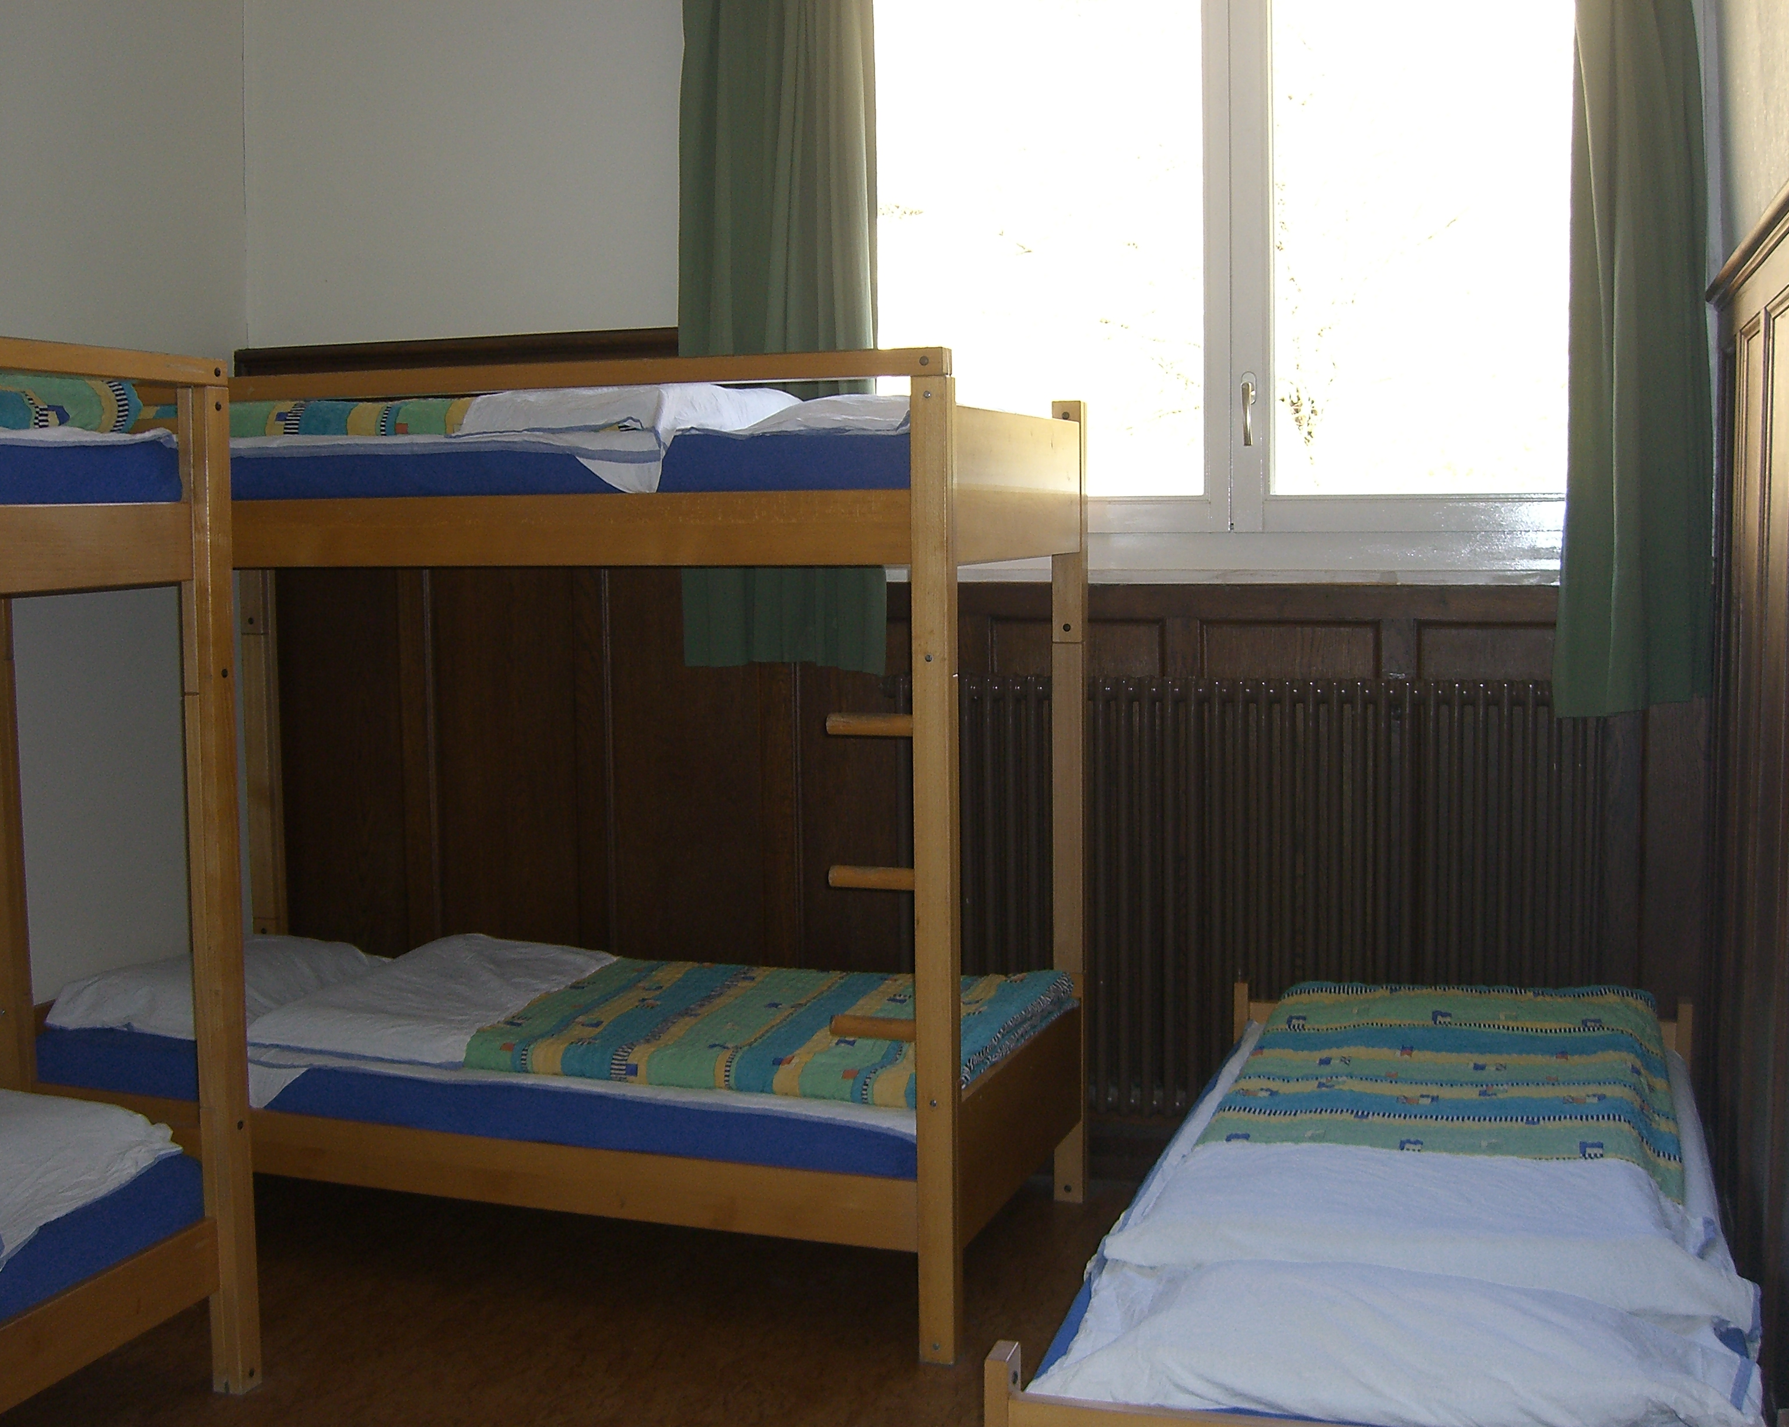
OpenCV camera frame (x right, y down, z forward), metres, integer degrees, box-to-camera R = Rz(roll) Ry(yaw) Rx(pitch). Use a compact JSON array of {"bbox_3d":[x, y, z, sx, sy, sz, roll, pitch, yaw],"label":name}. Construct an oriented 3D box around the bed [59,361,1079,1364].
[{"bbox_3d":[-0.719,0.192,4.285,2.060,1.725,0.912,1,6,20],"label":"bed"}]

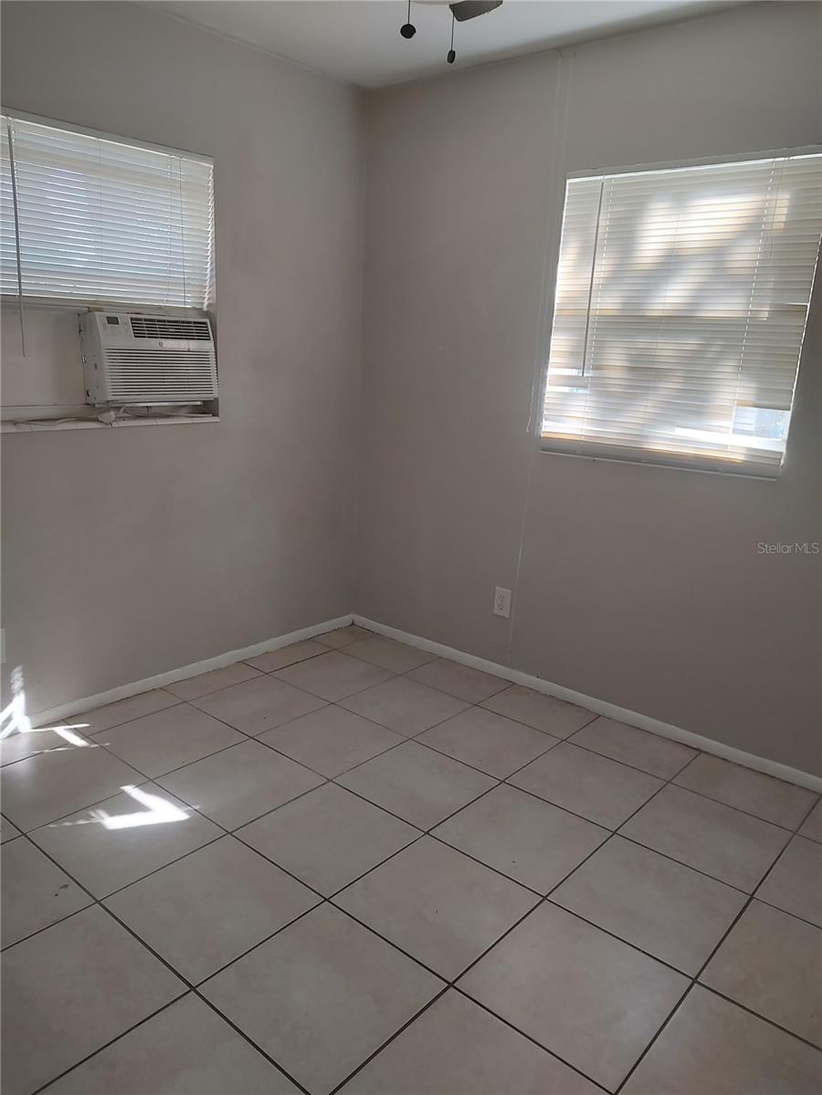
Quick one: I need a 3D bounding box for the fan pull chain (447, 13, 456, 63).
[{"bbox_3d":[0.080,-0.996,1.480,0.015,0.095,0.015,3,14,1],"label":"fan pull chain"}]

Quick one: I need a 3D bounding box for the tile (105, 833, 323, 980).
[{"bbox_3d":[-0.507,0.912,1.950,0.402,0.010,0.402,14,17,38],"label":"tile"}]

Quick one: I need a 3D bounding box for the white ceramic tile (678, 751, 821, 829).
[{"bbox_3d":[1.150,0.838,2.627,0.398,0.010,0.305,14,17,38],"label":"white ceramic tile"}]

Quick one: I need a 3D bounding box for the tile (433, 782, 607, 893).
[{"bbox_3d":[0.327,0.852,2.258,0.396,0.010,0.396,14,17,38],"label":"tile"}]

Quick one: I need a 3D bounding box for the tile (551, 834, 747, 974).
[{"bbox_3d":[0.633,0.929,2.009,0.396,0.010,0.396,14,17,38],"label":"tile"}]

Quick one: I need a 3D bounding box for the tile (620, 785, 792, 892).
[{"bbox_3d":[0.912,0.891,2.365,0.402,0.010,0.402,14,17,38],"label":"tile"}]

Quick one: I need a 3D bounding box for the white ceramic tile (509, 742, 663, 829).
[{"bbox_3d":[0.599,0.813,2.619,0.402,0.010,0.402,14,17,38],"label":"white ceramic tile"}]

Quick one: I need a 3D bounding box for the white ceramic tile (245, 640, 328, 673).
[{"bbox_3d":[-0.566,0.500,3.498,0.211,0.010,0.396,14,17,38],"label":"white ceramic tile"}]

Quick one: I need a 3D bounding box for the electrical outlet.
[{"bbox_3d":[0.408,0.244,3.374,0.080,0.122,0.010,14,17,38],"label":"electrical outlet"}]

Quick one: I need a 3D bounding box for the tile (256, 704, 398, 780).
[{"bbox_3d":[-0.285,0.696,2.756,0.396,0.010,0.396,14,17,38],"label":"tile"}]

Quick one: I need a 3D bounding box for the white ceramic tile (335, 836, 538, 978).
[{"bbox_3d":[0.070,0.929,1.998,0.398,0.010,0.398,14,17,38],"label":"white ceramic tile"}]

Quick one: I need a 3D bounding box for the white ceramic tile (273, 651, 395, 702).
[{"bbox_3d":[-0.331,0.560,3.306,0.396,0.010,0.396,14,17,38],"label":"white ceramic tile"}]

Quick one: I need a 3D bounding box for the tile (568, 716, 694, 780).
[{"bbox_3d":[0.833,0.760,2.890,0.402,0.010,0.306,14,17,38],"label":"tile"}]

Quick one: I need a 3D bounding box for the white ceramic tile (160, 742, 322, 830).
[{"bbox_3d":[-0.555,0.774,2.511,0.402,0.010,0.402,14,17,38],"label":"white ceramic tile"}]

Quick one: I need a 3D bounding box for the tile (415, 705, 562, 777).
[{"bbox_3d":[0.290,0.731,2.865,0.398,0.010,0.398,14,17,38],"label":"tile"}]

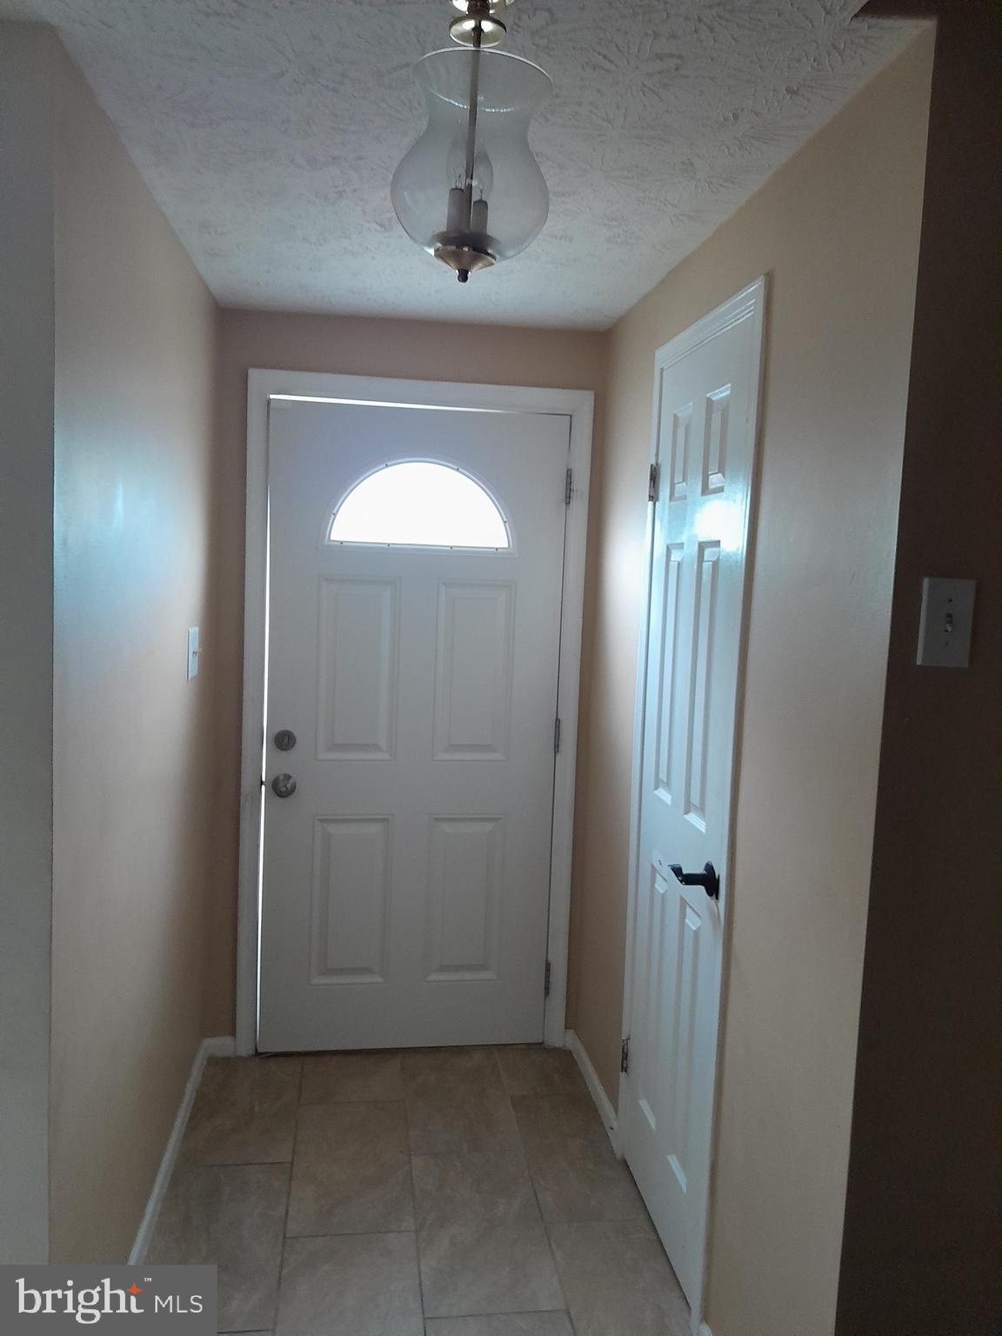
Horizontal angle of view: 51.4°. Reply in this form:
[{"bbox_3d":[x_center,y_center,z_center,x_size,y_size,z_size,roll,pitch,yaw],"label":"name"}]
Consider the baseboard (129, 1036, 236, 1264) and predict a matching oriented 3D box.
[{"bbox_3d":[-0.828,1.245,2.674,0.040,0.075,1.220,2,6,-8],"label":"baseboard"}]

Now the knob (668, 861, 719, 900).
[{"bbox_3d":[0.394,0.424,2.169,0.066,0.068,0.125,2,6,-8],"label":"knob"}]

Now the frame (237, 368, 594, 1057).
[{"bbox_3d":[-0.272,0.183,3.272,1.050,2.115,0.080,2,6,-8],"label":"frame"}]

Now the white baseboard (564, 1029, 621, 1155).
[{"bbox_3d":[0.277,1.246,3.111,0.025,0.075,0.645,2,6,-8],"label":"white baseboard"}]

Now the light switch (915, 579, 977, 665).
[{"bbox_3d":[0.620,-0.061,1.447,0.075,0.119,0.015,2,6,-8],"label":"light switch"}]

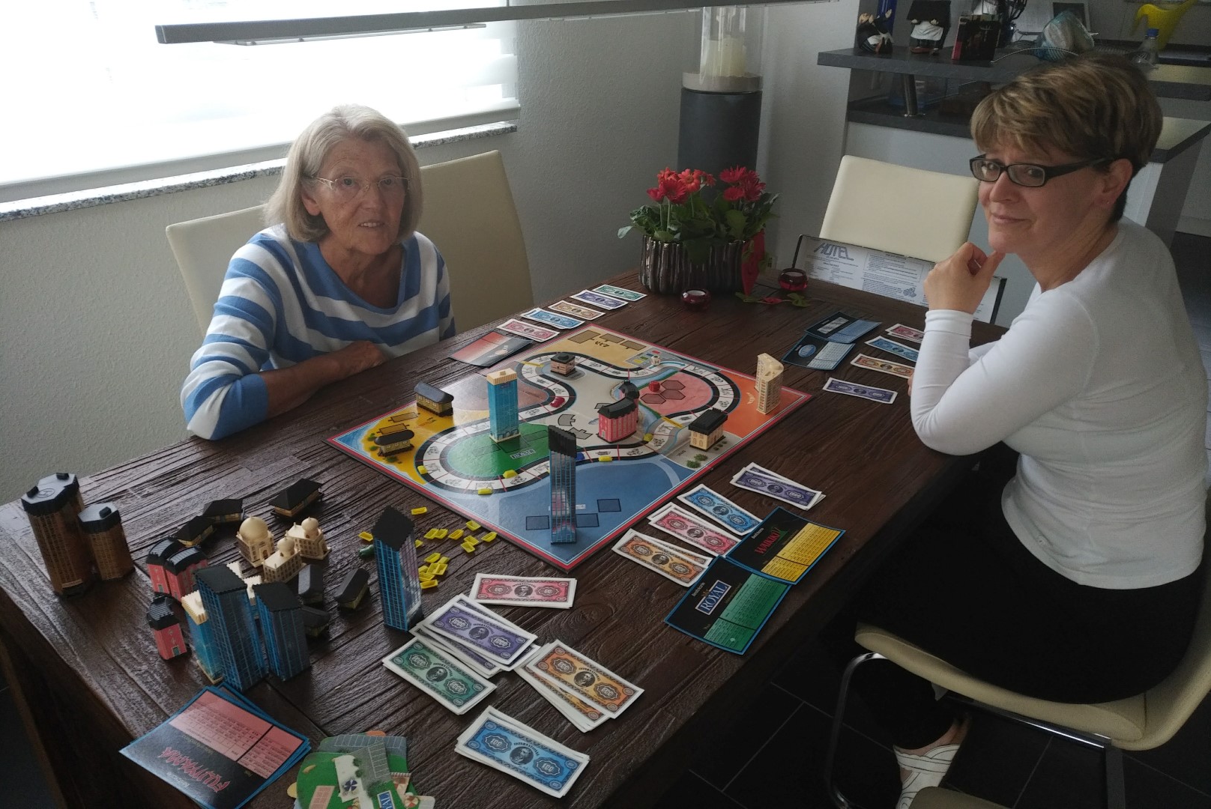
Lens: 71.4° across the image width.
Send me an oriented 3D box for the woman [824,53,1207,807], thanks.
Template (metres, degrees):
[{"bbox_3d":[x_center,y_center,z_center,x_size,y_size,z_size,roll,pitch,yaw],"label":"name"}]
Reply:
[{"bbox_3d":[0.606,0.145,1.358,0.630,1.280,0.470,16,31,26],"label":"woman"}]

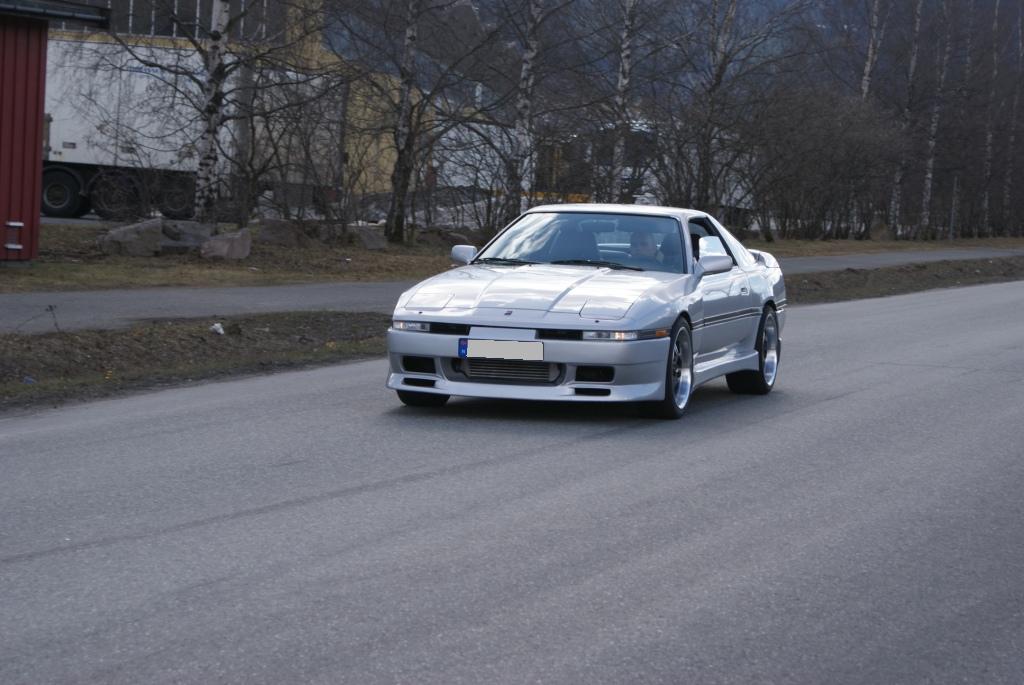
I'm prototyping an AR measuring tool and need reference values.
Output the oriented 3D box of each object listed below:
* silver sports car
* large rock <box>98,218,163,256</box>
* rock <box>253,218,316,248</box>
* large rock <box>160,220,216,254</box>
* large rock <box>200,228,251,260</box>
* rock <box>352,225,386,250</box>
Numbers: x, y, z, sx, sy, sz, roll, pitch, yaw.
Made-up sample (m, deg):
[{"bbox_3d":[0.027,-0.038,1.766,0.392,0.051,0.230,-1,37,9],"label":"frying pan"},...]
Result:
[{"bbox_3d":[0.621,-0.264,19.702,1.780,1.280,4.630,3,3,17],"label":"silver sports car"},{"bbox_3d":[-5.602,-1.542,43.900,0.920,0.540,0.650,2,3,-7],"label":"large rock"},{"bbox_3d":[-3.849,-1.844,50.800,1.040,0.500,0.750,2,3,-4],"label":"rock"},{"bbox_3d":[-5.026,-1.642,46.300,0.920,0.500,0.620,2,3,-6],"label":"large rock"},{"bbox_3d":[-4.226,-1.446,44.100,0.720,0.450,0.550,2,3,-6],"label":"large rock"},{"bbox_3d":[-2.517,-1.837,52.800,0.600,0.420,0.450,3,3,-3],"label":"rock"}]

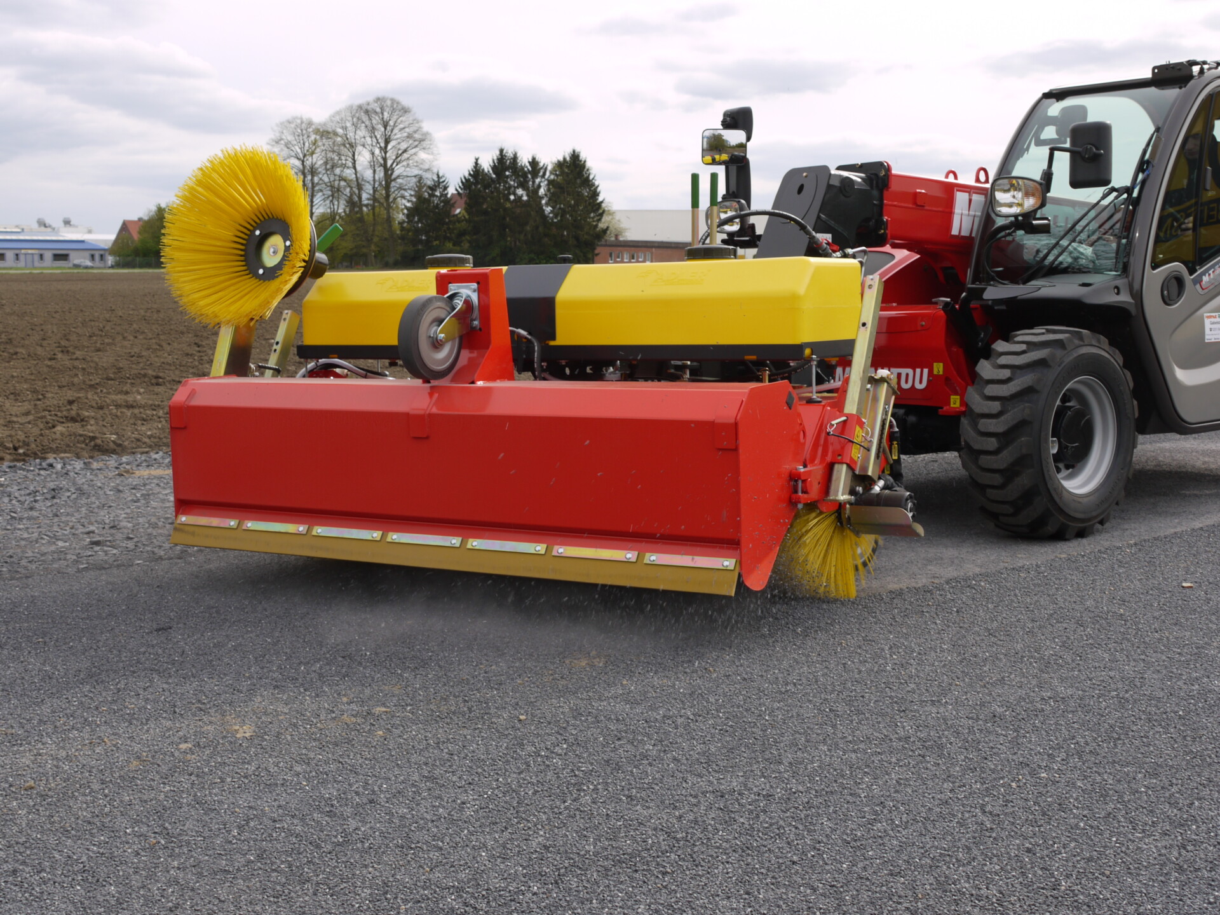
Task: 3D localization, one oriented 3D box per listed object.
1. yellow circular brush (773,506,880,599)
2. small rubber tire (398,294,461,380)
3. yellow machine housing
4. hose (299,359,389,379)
[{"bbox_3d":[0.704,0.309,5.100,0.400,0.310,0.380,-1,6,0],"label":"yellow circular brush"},{"bbox_3d":[-0.532,-0.356,4.616,0.055,0.253,0.253,3,7,31],"label":"small rubber tire"},{"bbox_3d":[-0.161,-0.509,5.384,2.020,0.320,0.490,3,7,31],"label":"yellow machine housing"},{"bbox_3d":[-1.000,-0.332,5.813,0.430,0.085,0.100,3,7,31],"label":"hose"}]

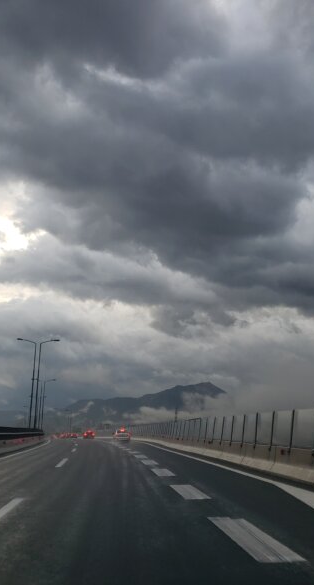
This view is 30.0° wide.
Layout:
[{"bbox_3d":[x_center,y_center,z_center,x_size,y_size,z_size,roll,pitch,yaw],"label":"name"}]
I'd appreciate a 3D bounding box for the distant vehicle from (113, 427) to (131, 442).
[{"bbox_3d":[-4.127,17.233,70.676,1.820,1.540,4.400,2,-13,-8],"label":"distant vehicle"}]

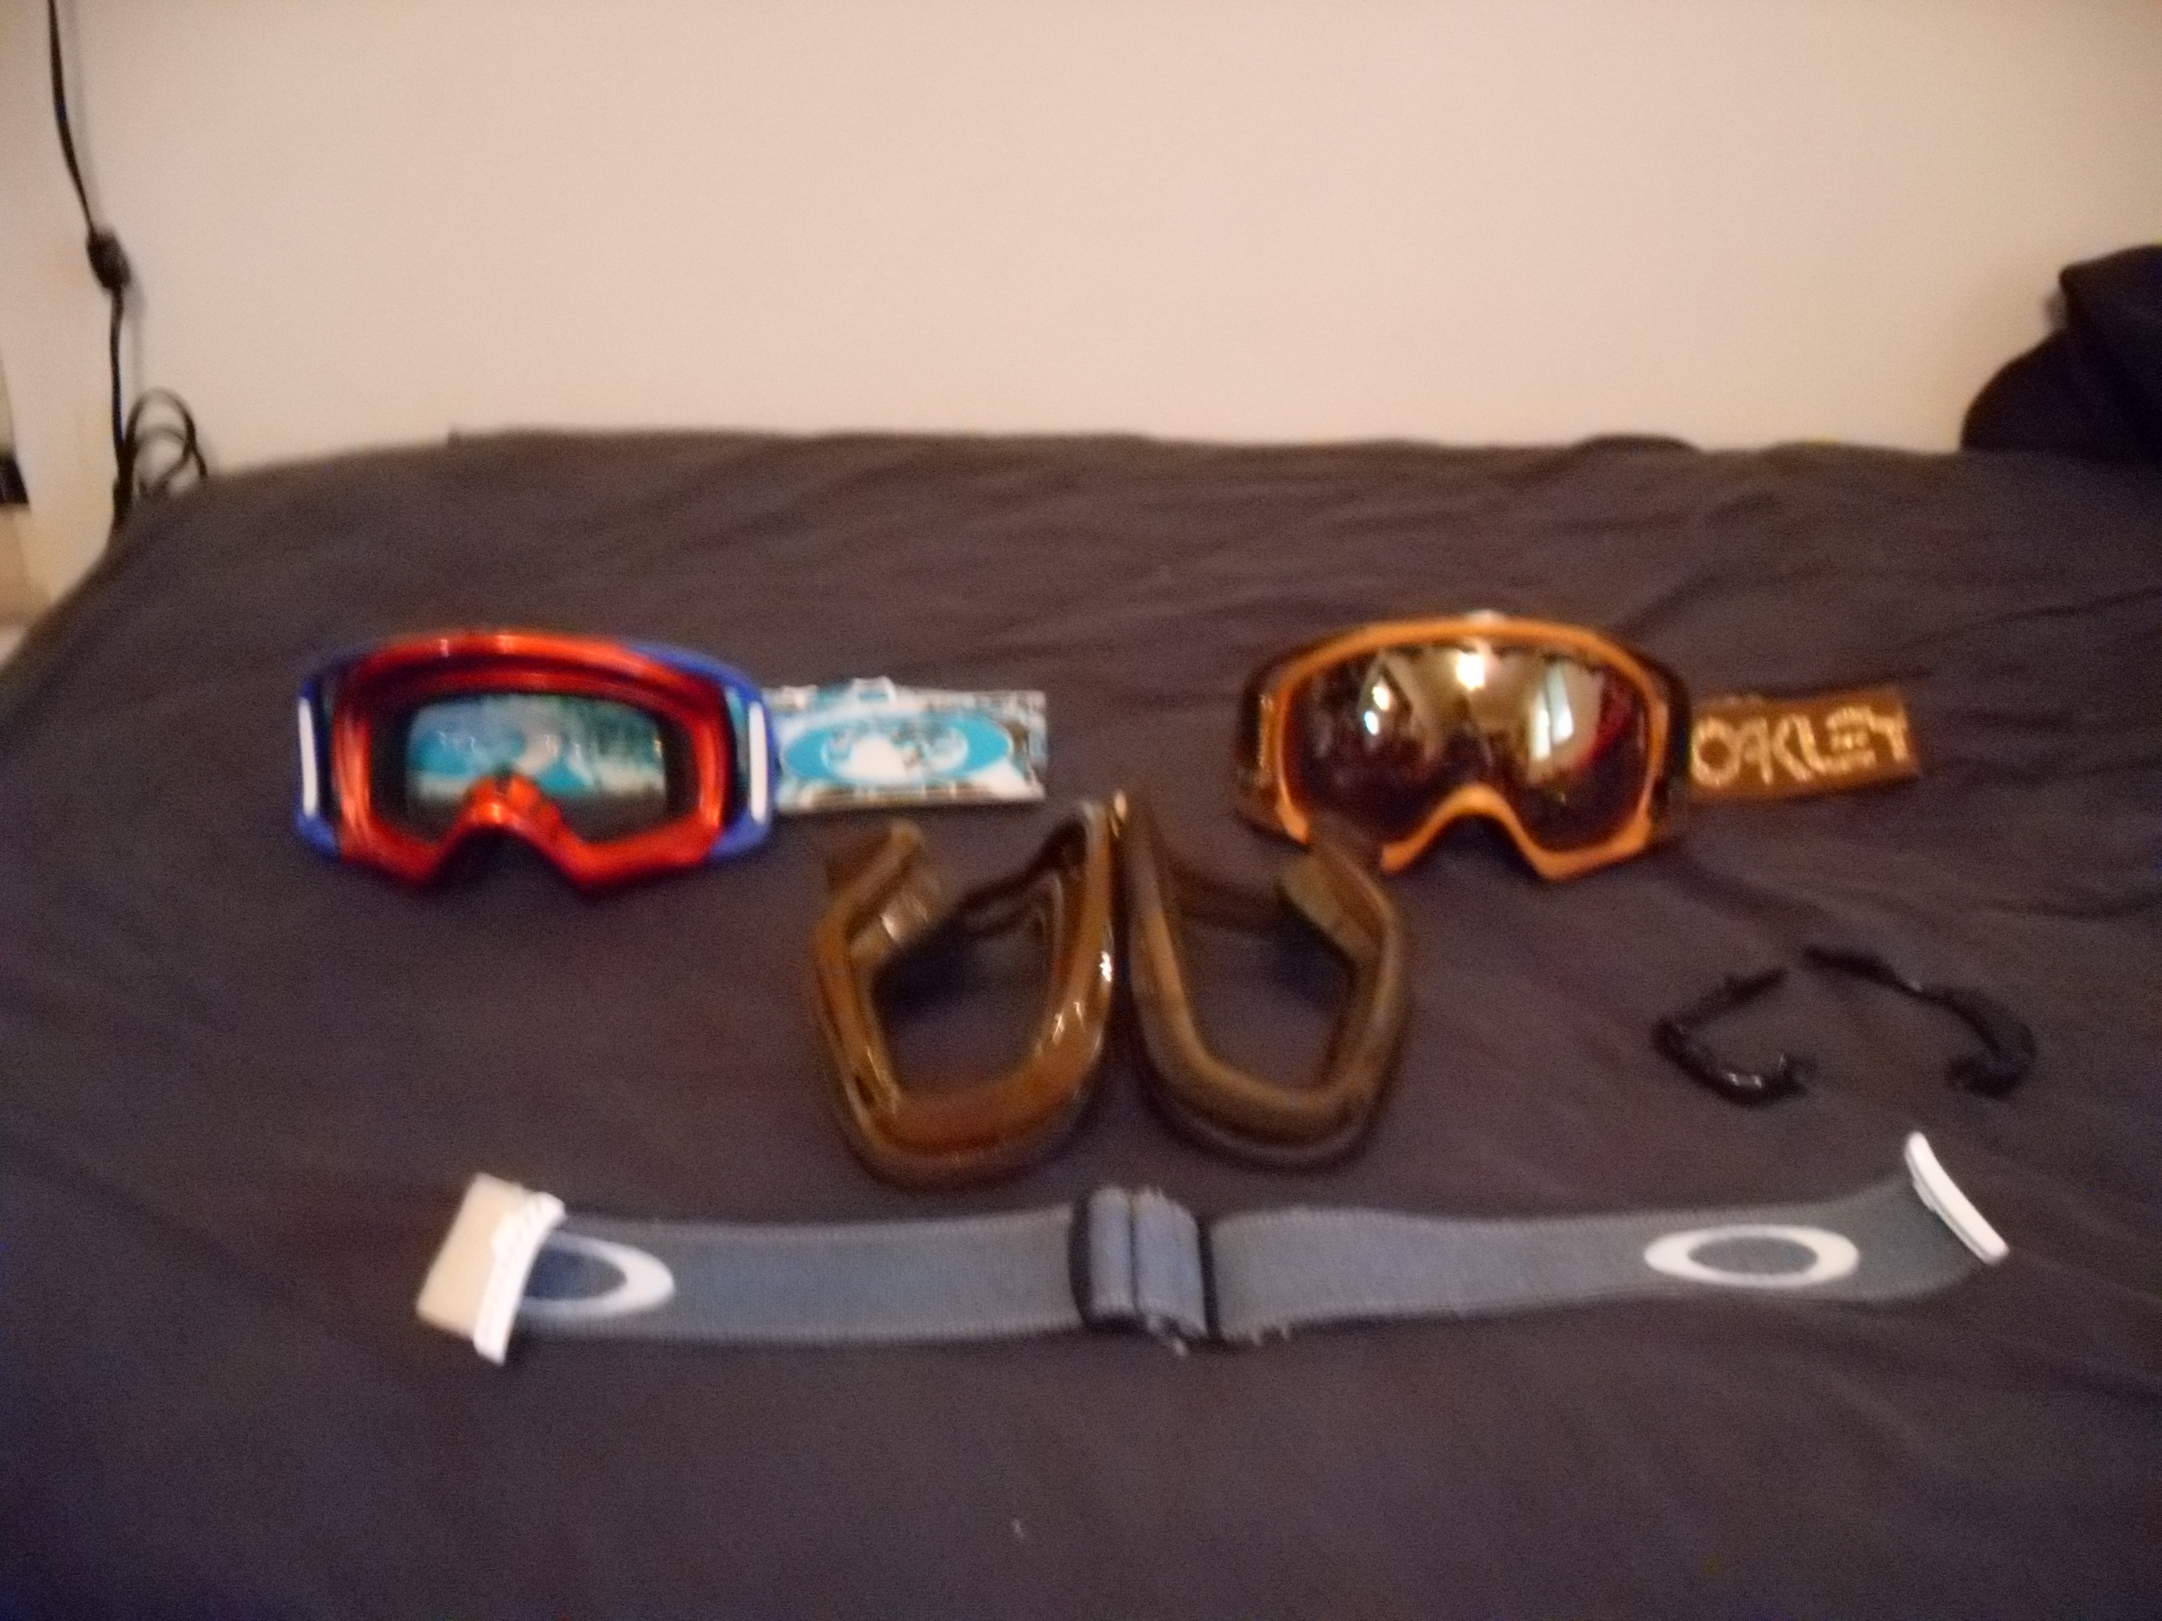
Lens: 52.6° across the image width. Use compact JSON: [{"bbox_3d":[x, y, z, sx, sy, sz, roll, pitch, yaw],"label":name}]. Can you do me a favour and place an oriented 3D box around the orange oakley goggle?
[{"bbox_3d":[0.146,-0.028,0.834,0.173,0.097,0.080,2,13,3],"label":"orange oakley goggle"}]

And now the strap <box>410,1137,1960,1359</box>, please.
[{"bbox_3d":[0.040,0.132,0.662,0.463,0.025,0.050,-2,33,-3],"label":"strap"}]

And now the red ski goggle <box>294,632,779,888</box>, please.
[{"bbox_3d":[-0.210,-0.024,0.828,0.177,0.096,0.080,0,13,0],"label":"red ski goggle"}]

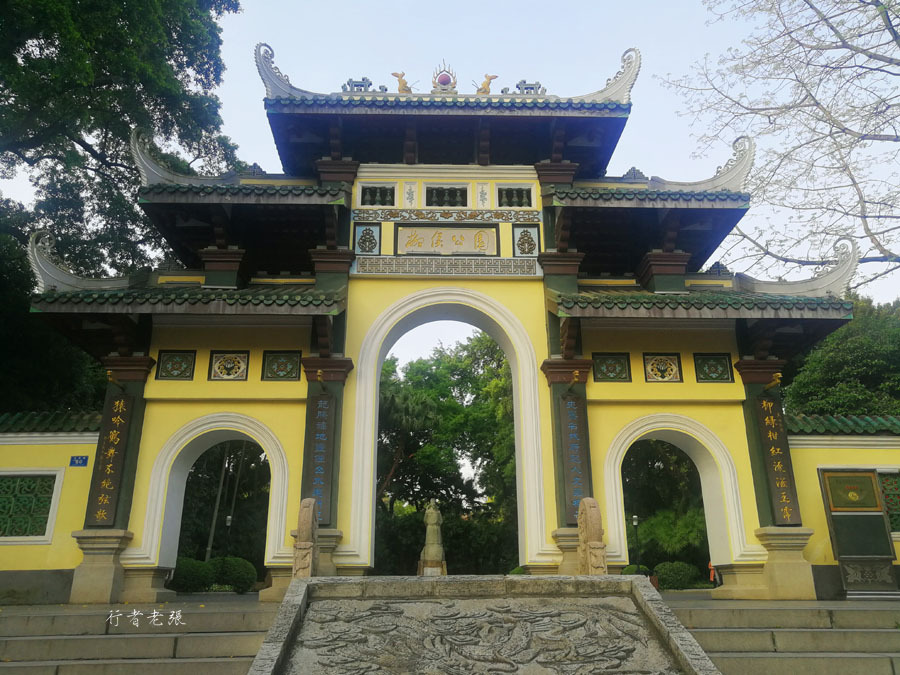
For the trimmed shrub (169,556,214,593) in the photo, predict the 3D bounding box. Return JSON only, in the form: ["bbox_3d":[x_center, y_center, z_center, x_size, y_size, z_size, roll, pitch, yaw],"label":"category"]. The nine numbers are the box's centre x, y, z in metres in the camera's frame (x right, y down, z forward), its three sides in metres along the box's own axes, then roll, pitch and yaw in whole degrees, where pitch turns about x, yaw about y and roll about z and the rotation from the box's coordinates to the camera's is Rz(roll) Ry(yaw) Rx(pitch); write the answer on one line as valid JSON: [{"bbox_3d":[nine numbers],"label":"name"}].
[{"bbox_3d":[-5.623,5.168,15.302,0.993,0.754,1.040,0,-20,-2],"label":"trimmed shrub"}]

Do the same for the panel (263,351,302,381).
[{"bbox_3d":[-2.747,0.469,11.460,0.630,0.510,0.070,0,-20,-1],"label":"panel"}]

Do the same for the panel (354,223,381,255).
[{"bbox_3d":[-1.320,-1.588,11.350,0.428,0.568,0.070,0,-19,-2],"label":"panel"}]

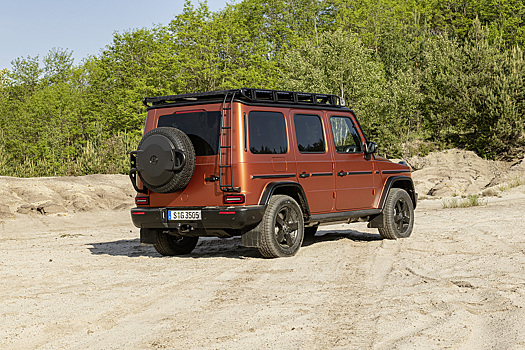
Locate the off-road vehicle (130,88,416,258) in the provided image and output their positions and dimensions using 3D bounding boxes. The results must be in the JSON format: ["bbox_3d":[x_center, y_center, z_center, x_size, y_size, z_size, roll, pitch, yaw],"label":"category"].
[{"bbox_3d":[0.258,-0.019,13.814,2.000,2.060,4.820,-2,0,36],"label":"off-road vehicle"}]

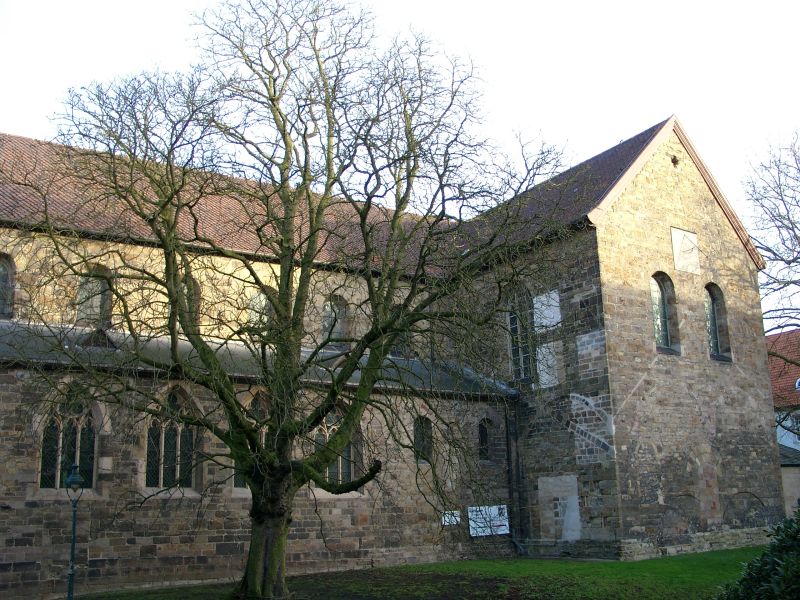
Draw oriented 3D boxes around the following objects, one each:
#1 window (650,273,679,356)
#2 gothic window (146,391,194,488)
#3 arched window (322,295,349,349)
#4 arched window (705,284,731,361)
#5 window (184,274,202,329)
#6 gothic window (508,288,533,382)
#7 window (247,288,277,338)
[{"bbox_3d":[9.177,0.460,27.506,1.396,2.959,0.300,9,-17,-34],"label":"window"},{"bbox_3d":[-6.451,3.907,22.278,1.433,2.846,0.300,7,-16,-28],"label":"gothic window"},{"bbox_3d":[-2.549,0.834,30.793,1.147,2.151,0.300,7,-16,-28],"label":"arched window"},{"bbox_3d":[11.730,0.841,29.325,1.396,3.043,0.300,9,-17,-34],"label":"arched window"},{"bbox_3d":[-7.690,0.159,27.981,1.114,2.177,0.300,7,-16,-28],"label":"window"},{"bbox_3d":[4.469,1.217,28.478,0.300,3.433,1.228,9,-17,-34],"label":"gothic window"},{"bbox_3d":[-5.131,0.507,29.384,1.136,2.114,0.300,7,-16,-28],"label":"window"}]

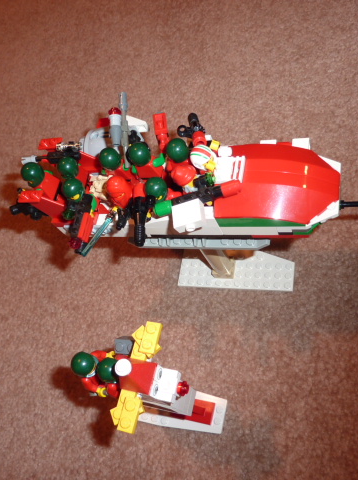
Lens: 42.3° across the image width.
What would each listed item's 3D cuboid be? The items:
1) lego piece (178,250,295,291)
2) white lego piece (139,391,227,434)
[{"bbox_3d":[0.048,0.018,0.386,0.096,0.005,0.048,0,63,23],"label":"lego piece"},{"bbox_3d":[0.000,0.125,0.345,0.072,0.005,0.032,3,64,24],"label":"white lego piece"}]

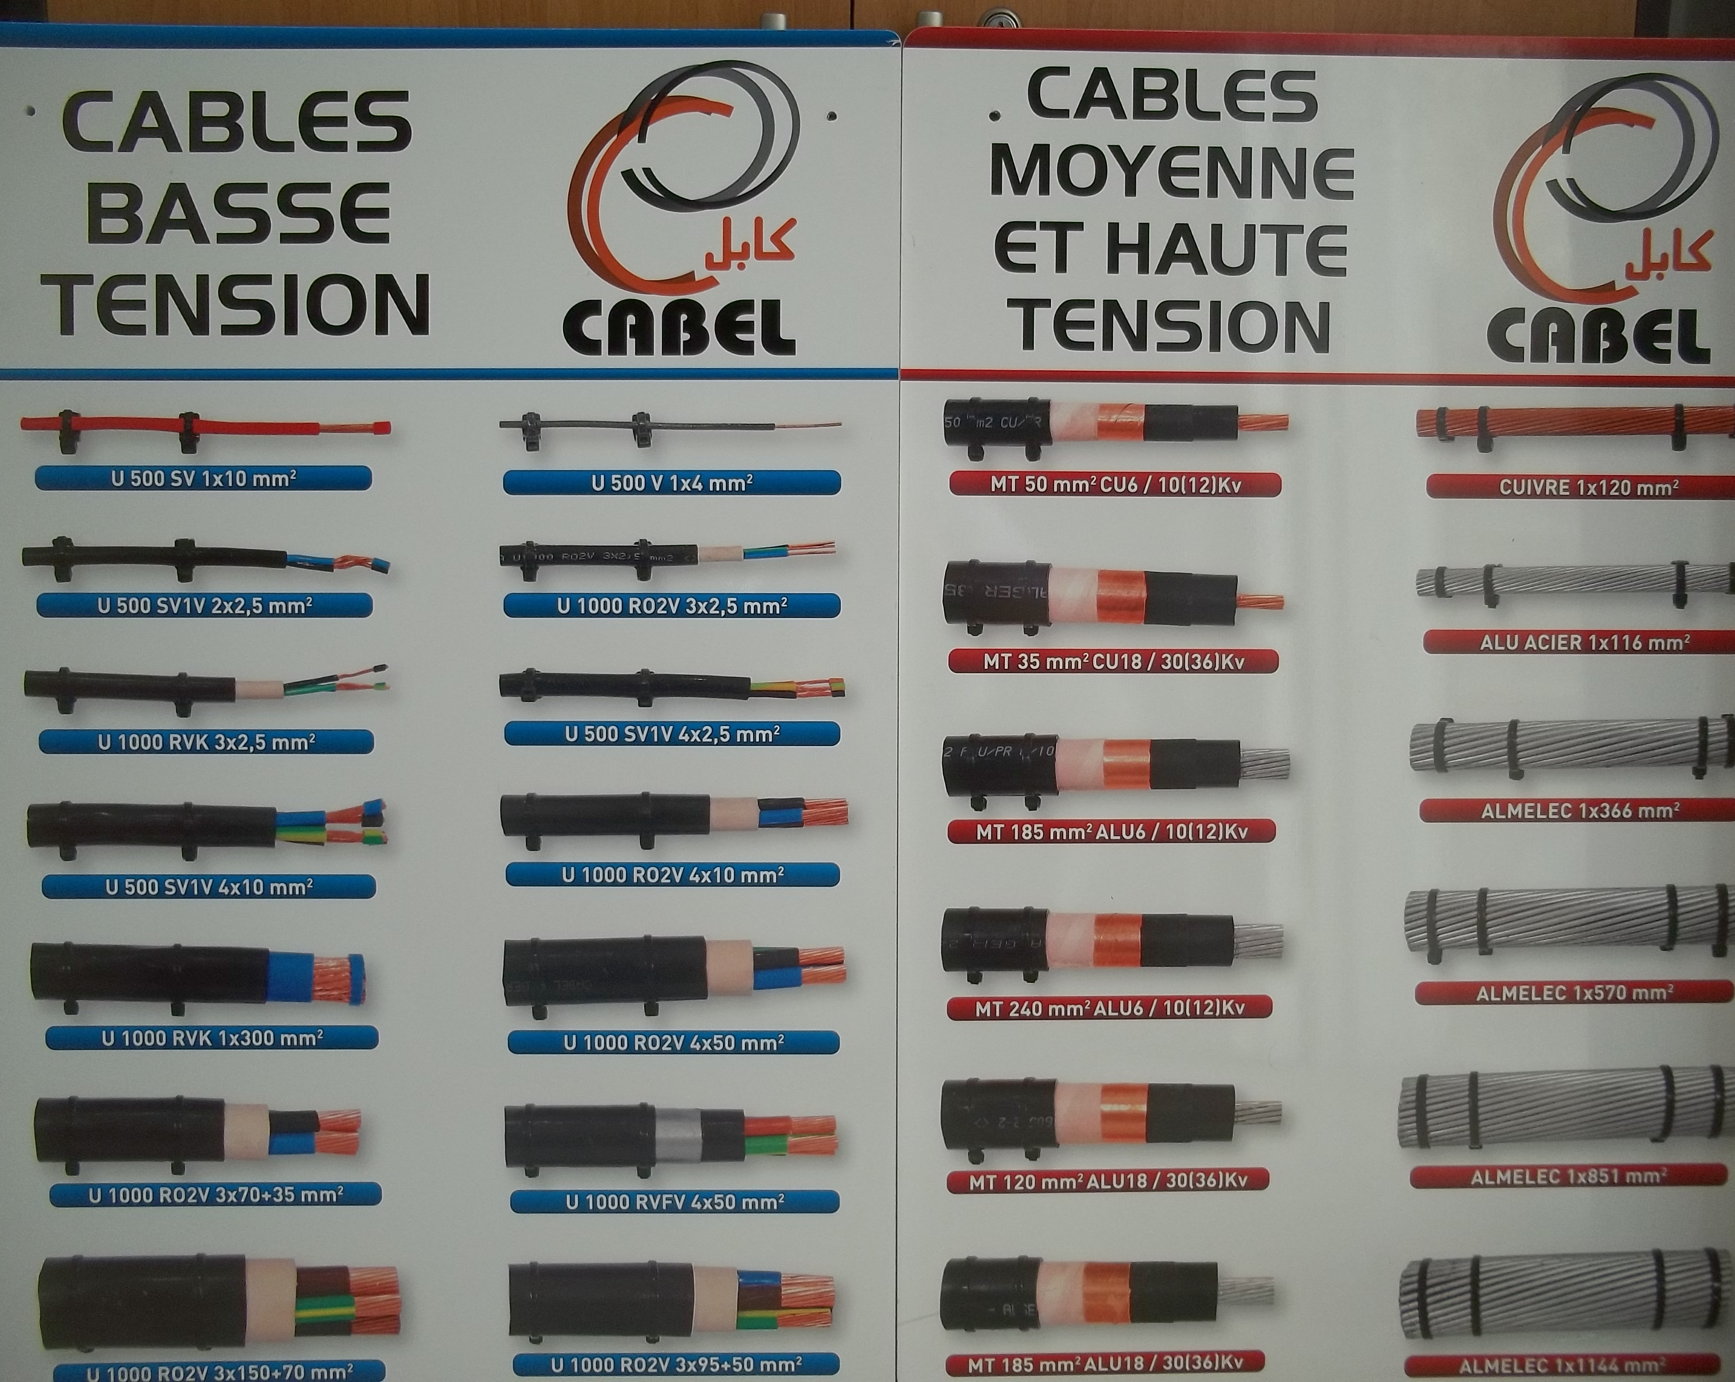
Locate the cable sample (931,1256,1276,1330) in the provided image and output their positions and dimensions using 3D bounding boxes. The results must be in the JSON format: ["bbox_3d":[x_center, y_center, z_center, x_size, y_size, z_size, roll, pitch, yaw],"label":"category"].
[{"bbox_3d":[0.129,0.326,1.037,0.180,0.039,0.039,0,4,-2],"label":"cable sample"}]

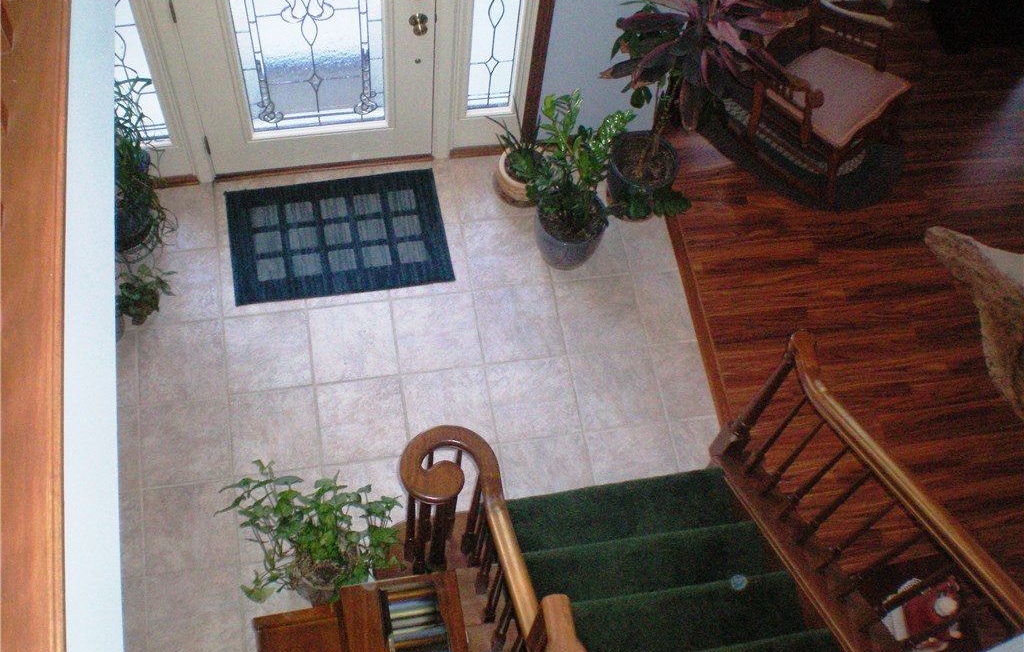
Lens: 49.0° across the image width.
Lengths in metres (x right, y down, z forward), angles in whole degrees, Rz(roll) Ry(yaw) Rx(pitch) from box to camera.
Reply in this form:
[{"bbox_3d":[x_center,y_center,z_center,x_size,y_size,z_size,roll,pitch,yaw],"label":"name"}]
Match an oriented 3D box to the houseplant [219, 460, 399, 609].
[{"bbox_3d":[-0.614,0.620,3.418,0.553,0.463,0.423,-7,63,-8],"label":"houseplant"}]

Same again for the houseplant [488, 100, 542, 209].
[{"bbox_3d":[0.007,-0.696,4.494,0.262,0.473,0.272,-7,63,-8],"label":"houseplant"}]

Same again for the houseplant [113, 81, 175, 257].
[{"bbox_3d":[-1.443,-0.536,4.001,0.453,0.724,0.453,-7,63,-8],"label":"houseplant"}]

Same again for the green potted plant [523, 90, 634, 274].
[{"bbox_3d":[0.228,-0.537,4.259,0.392,0.775,0.402,-7,63,-8],"label":"green potted plant"}]

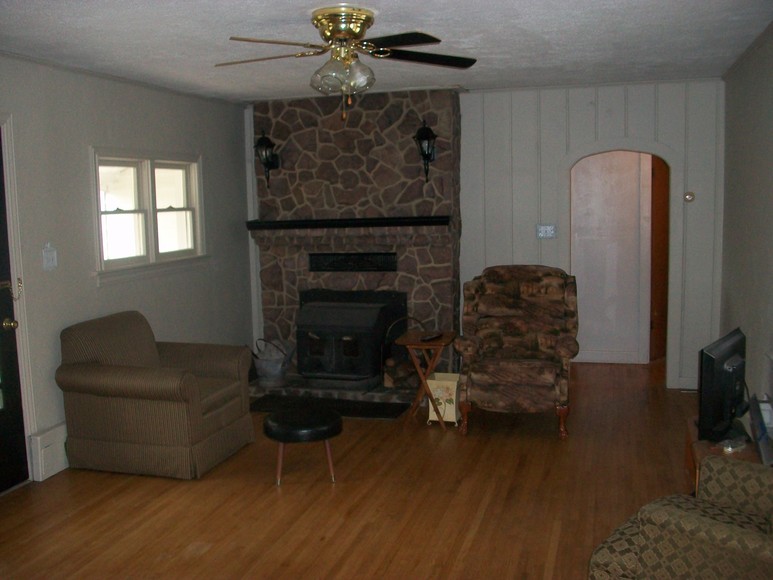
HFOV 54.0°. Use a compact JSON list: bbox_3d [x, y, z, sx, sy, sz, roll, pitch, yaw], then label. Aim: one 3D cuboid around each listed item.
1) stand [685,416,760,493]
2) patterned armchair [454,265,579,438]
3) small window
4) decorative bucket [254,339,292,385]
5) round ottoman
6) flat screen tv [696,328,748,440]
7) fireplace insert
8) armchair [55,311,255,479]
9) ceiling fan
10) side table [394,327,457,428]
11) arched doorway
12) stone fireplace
[{"bbox_3d":[1.635,0.908,3.548,0.420,0.420,0.760,1,7,18],"label":"stand"},{"bbox_3d":[0.945,0.384,5.329,0.810,1.080,0.880,0,7,15],"label":"patterned armchair"},{"bbox_3d":[-1.709,-0.605,5.663,0.110,0.825,1.360,0,7,17],"label":"small window"},{"bbox_3d":[-0.948,0.596,6.334,0.310,0.350,0.300,0,7,17],"label":"decorative bucket"},{"bbox_3d":[-0.474,0.897,4.401,0.450,0.360,0.450,-2,7,0],"label":"round ottoman"},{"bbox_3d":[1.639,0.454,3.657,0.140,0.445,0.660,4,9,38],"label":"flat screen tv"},{"bbox_3d":[-0.334,0.402,6.252,0.880,0.720,0.460,0,7,17],"label":"fireplace insert"},{"bbox_3d":[-1.434,0.611,4.831,0.920,0.880,0.800,0,7,17],"label":"armchair"},{"bbox_3d":[-0.197,-1.039,3.503,1.280,0.480,1.280,0,7,17],"label":"ceiling fan"},{"bbox_3d":[0.302,0.633,5.333,0.420,0.620,0.460,0,7,17],"label":"side table"},{"bbox_3d":[1.882,-0.147,6.179,0.750,1.880,0.150,0,7,17],"label":"arched doorway"},{"bbox_3d":[-0.258,-0.438,6.469,1.740,2.340,0.500,0,7,17],"label":"stone fireplace"}]

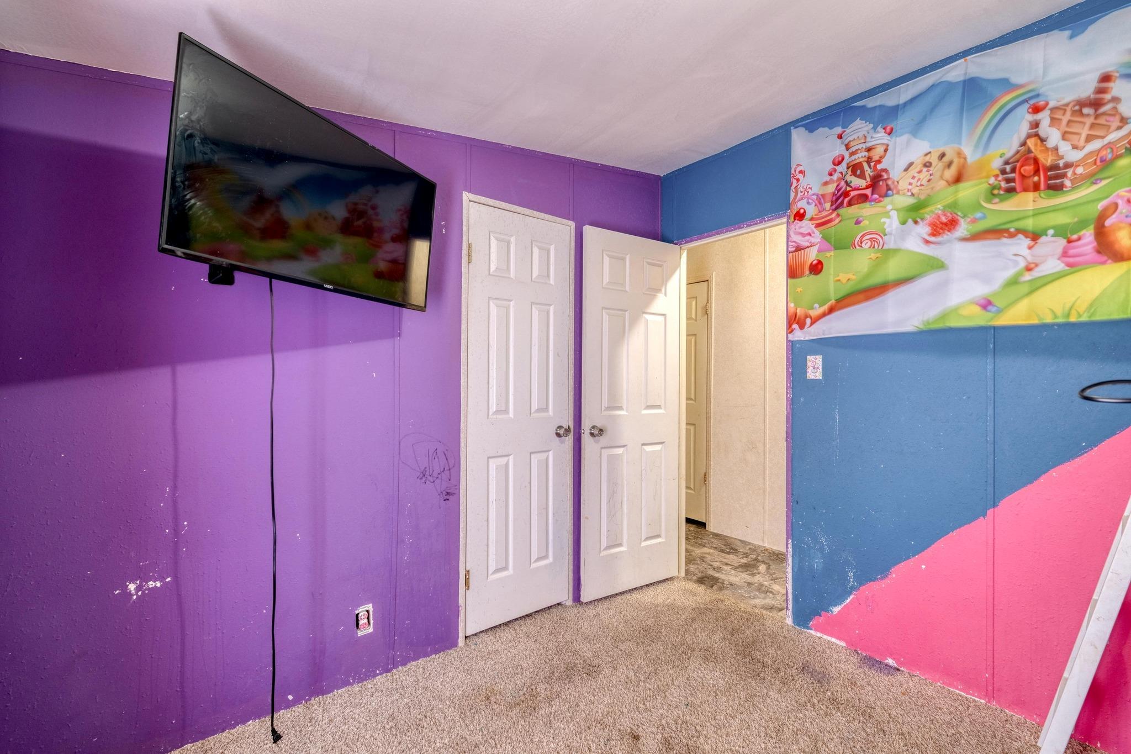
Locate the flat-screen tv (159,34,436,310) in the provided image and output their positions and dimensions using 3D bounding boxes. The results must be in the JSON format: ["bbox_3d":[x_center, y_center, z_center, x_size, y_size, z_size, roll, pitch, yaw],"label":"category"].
[{"bbox_3d":[-0.830,-0.587,1.652,0.060,0.558,0.962,6,0,26],"label":"flat-screen tv"}]

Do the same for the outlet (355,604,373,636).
[{"bbox_3d":[-0.827,1.003,1.940,0.067,0.112,0.010,1,-1,-37],"label":"outlet"}]

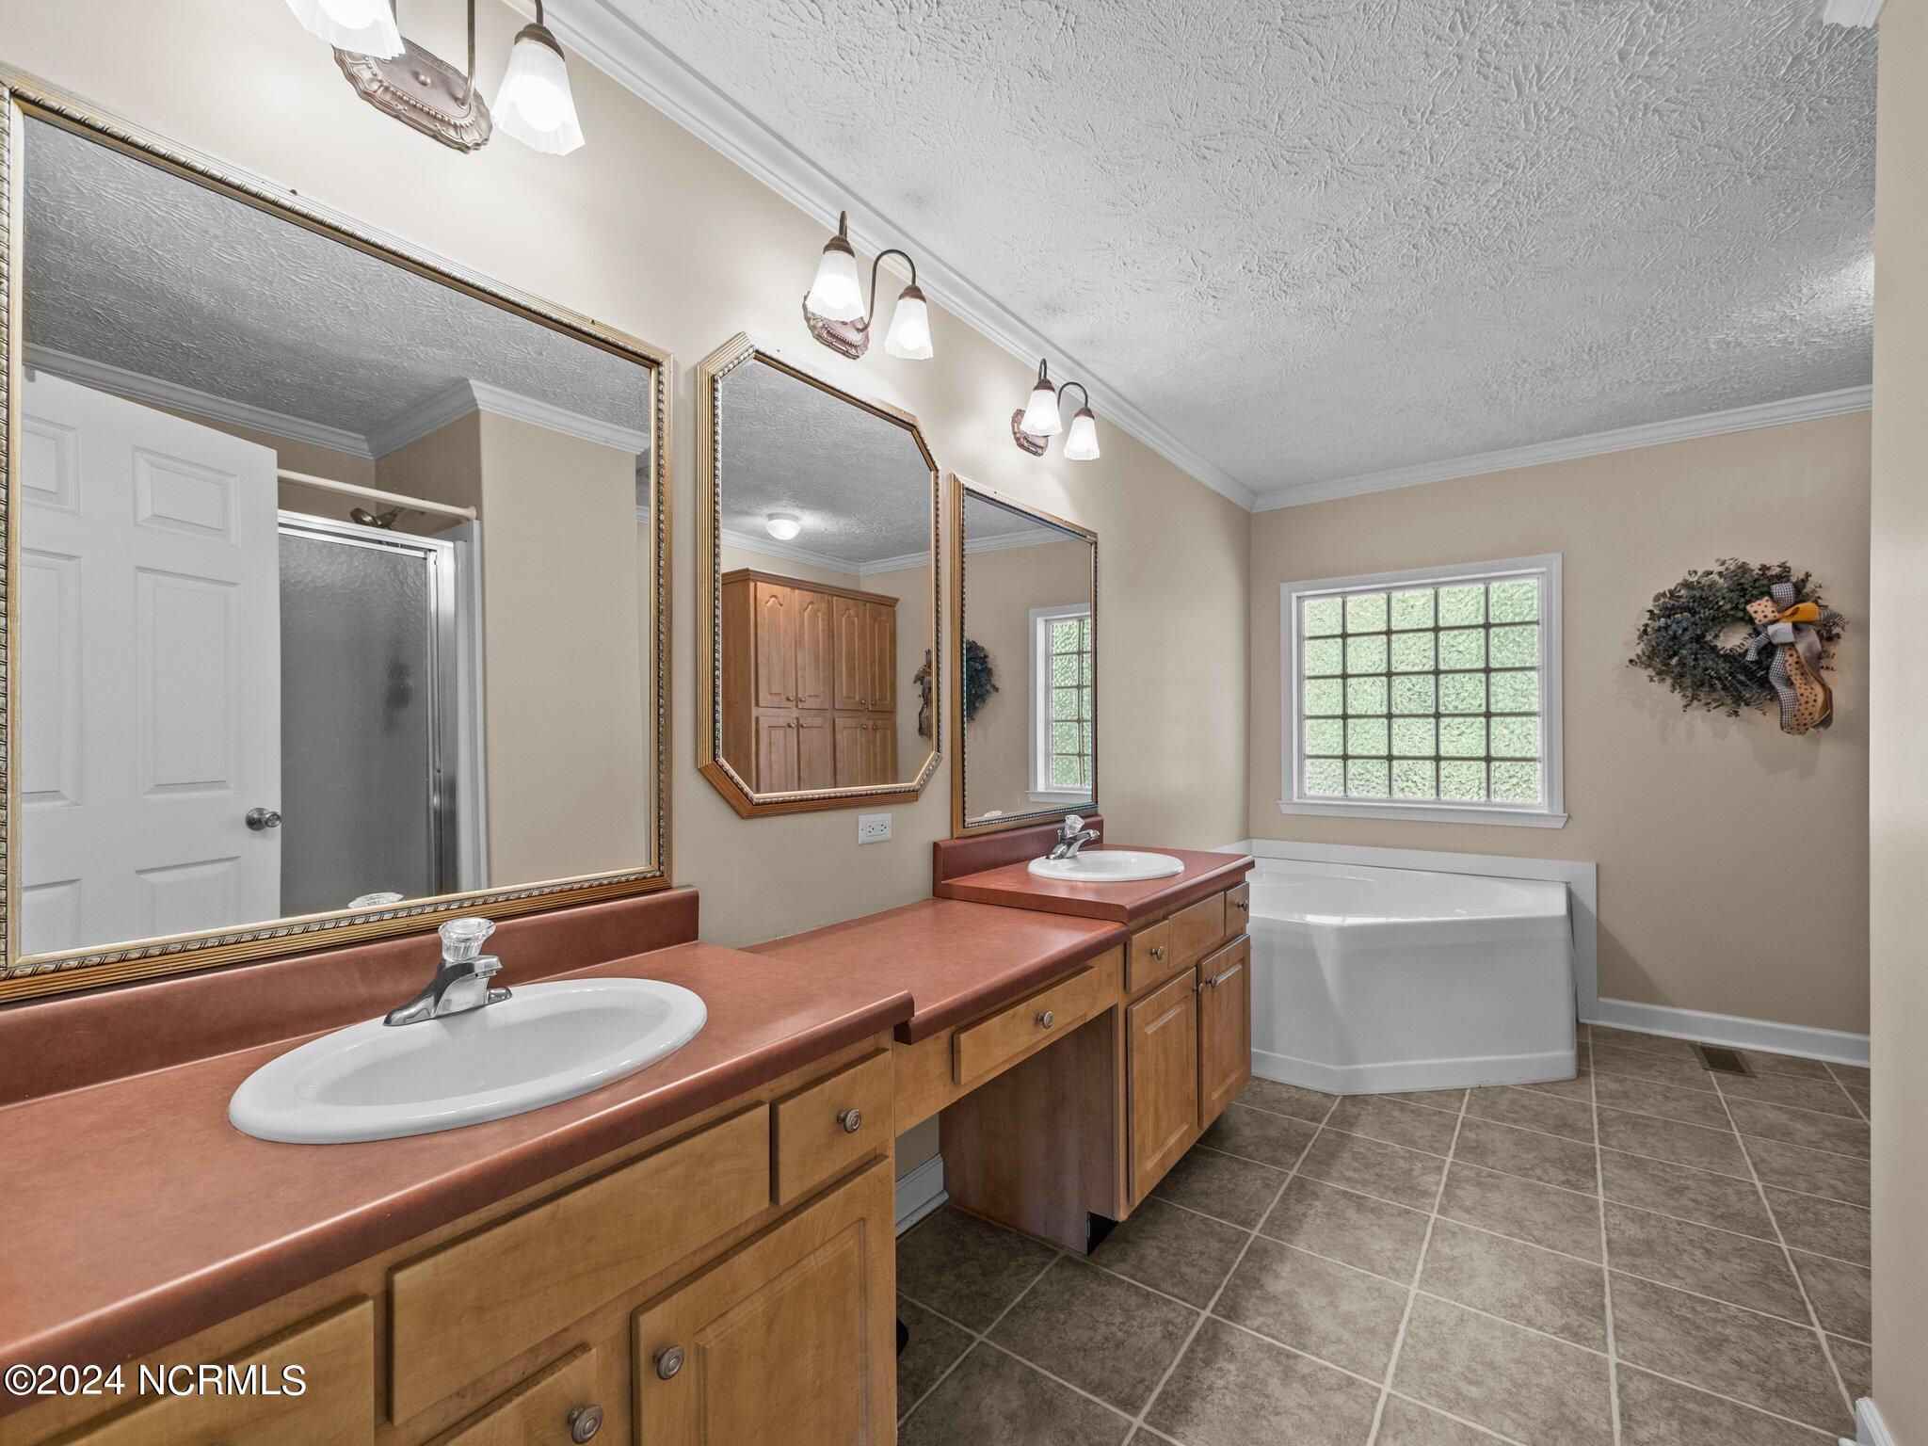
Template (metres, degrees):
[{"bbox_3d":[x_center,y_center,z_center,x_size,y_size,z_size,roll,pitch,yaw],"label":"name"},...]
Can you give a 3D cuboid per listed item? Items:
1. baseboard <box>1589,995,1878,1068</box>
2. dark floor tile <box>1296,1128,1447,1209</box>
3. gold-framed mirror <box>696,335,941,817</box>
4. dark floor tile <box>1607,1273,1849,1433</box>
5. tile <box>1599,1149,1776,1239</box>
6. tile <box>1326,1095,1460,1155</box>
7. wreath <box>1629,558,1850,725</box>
[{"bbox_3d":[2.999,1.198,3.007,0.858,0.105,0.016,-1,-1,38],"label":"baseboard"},{"bbox_3d":[1.145,1.246,2.185,0.330,0.010,0.323,0,0,36],"label":"dark floor tile"},{"bbox_3d":[-0.280,-0.294,1.757,0.040,0.970,0.700,-1,-1,38],"label":"gold-framed mirror"},{"bbox_3d":[1.502,1.242,1.552,0.330,0.010,0.323,0,0,36],"label":"dark floor tile"},{"bbox_3d":[1.899,1.245,2.065,0.330,0.010,0.323,0,0,36],"label":"tile"},{"bbox_3d":[1.344,1.248,2.441,0.330,0.010,0.323,0,0,36],"label":"tile"},{"bbox_3d":[2.897,-0.290,2.949,0.570,0.630,0.170,0,0,38],"label":"wreath"}]

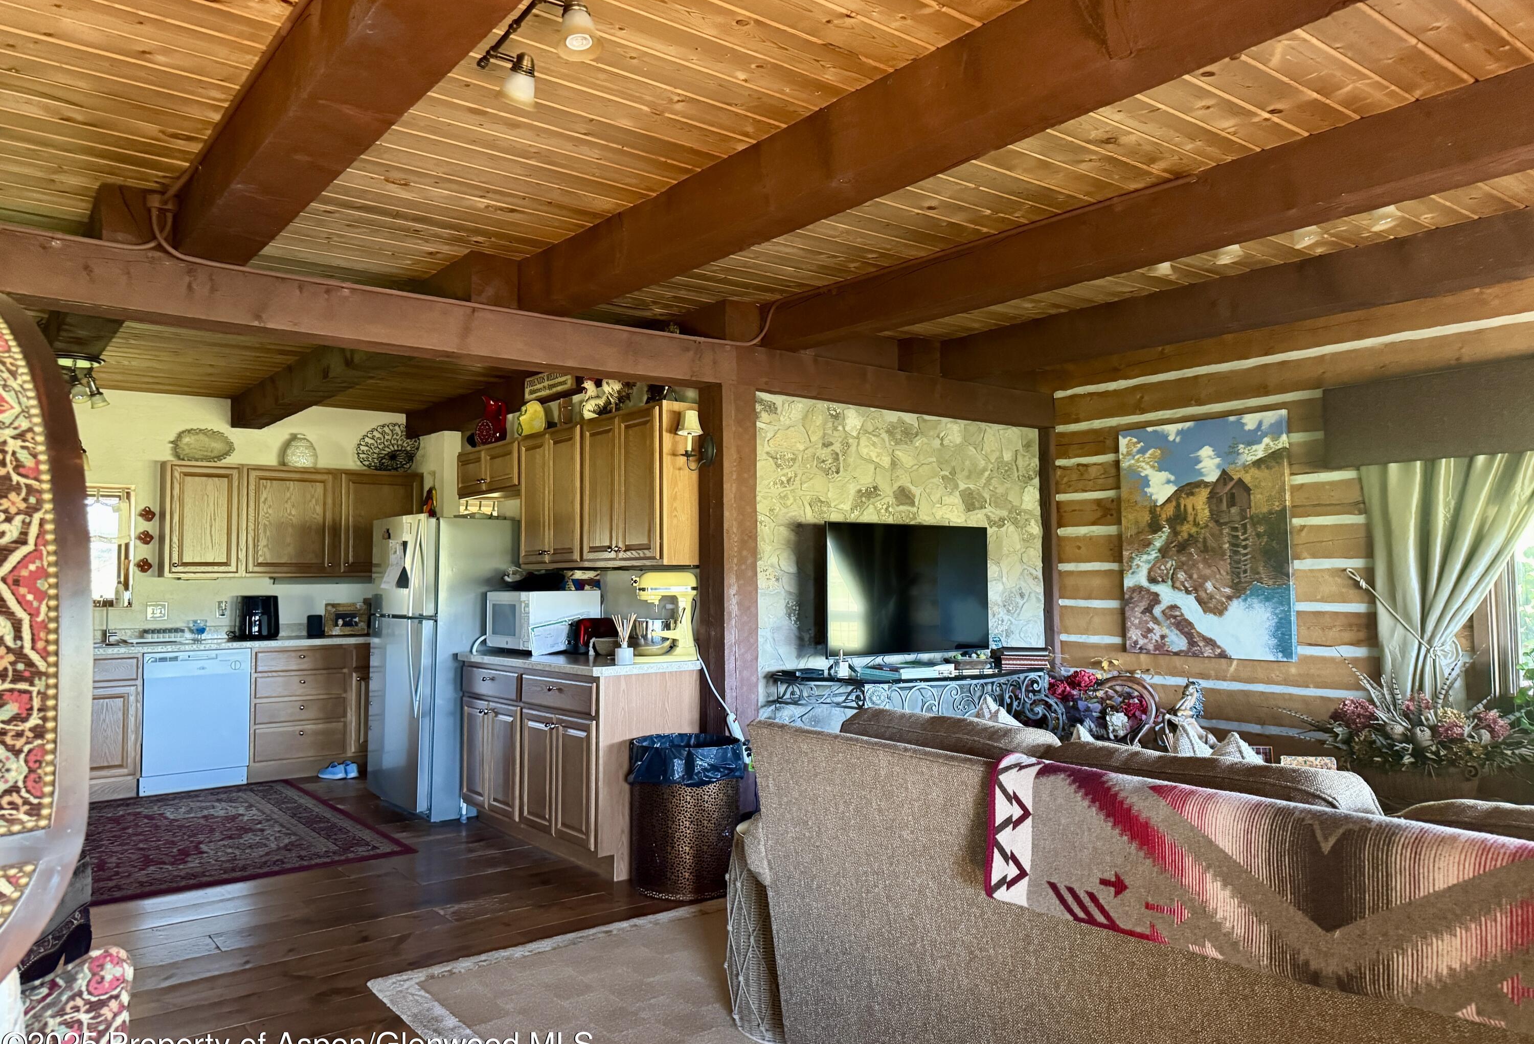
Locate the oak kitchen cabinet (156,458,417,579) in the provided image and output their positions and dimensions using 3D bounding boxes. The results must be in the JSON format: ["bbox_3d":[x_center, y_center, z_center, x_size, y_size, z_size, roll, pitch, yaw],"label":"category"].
[{"bbox_3d":[-3.349,0.011,7.573,1.690,0.760,0.310,2,-4,-39],"label":"oak kitchen cabinet"}]

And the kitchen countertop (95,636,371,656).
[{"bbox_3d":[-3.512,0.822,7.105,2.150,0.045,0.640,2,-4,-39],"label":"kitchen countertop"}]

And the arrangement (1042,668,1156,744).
[{"bbox_3d":[1.780,0.992,5.618,0.420,0.480,0.500,2,-4,-39],"label":"arrangement"}]

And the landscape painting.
[{"bbox_3d":[2.280,0.089,5.575,0.040,1.228,0.918,2,-4,-39],"label":"landscape painting"}]

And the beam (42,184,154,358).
[{"bbox_3d":[-3.350,-0.878,5.079,0.200,0.200,4.240,2,-4,-39],"label":"beam"}]

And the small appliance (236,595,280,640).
[{"bbox_3d":[-3.490,0.659,7.300,0.250,0.305,0.280,2,-4,-39],"label":"small appliance"}]

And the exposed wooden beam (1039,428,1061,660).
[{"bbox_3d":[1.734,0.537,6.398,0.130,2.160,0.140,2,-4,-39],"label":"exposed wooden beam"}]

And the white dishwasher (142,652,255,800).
[{"bbox_3d":[-3.798,1.274,6.969,0.605,0.865,0.600,2,-4,-39],"label":"white dishwasher"}]

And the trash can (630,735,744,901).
[{"bbox_3d":[-0.339,1.226,4.510,0.455,0.630,0.455,-1,-3,0],"label":"trash can"}]

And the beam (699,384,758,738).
[{"bbox_3d":[-0.176,0.474,4.936,0.197,2.180,0.190,2,-4,-39],"label":"beam"}]

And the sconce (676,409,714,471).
[{"bbox_3d":[-0.333,-0.373,4.871,0.170,0.280,0.125,2,-4,-39],"label":"sconce"}]

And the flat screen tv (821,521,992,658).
[{"bbox_3d":[0.727,0.336,5.309,1.130,0.650,0.070,2,-4,-37],"label":"flat screen tv"}]

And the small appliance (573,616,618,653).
[{"bbox_3d":[-0.931,0.602,5.668,0.270,0.190,0.180,2,-4,-39],"label":"small appliance"}]

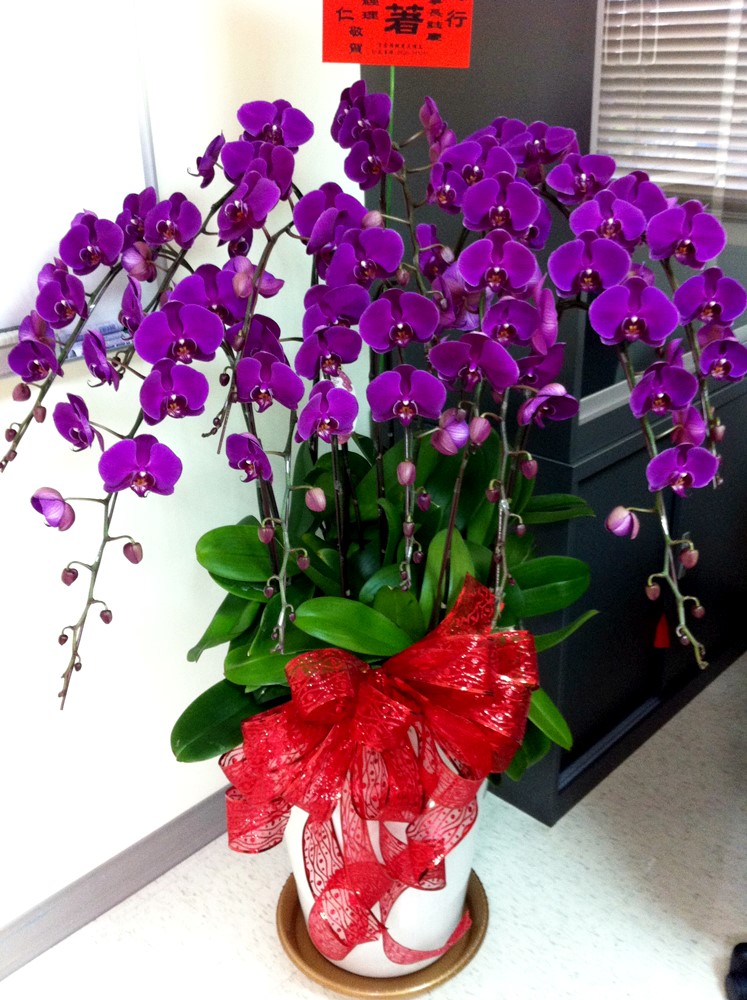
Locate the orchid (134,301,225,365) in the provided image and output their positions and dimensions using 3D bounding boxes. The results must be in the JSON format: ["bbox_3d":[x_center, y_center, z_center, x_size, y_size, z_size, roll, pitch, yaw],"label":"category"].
[{"bbox_3d":[-0.227,-0.196,1.180,0.102,0.072,0.043,-8,27,-9],"label":"orchid"}]

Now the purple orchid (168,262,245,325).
[{"bbox_3d":[-0.203,-0.252,1.250,0.100,0.085,0.045,-8,15,-4],"label":"purple orchid"}]

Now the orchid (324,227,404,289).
[{"bbox_3d":[-0.011,-0.283,1.180,0.092,0.072,0.040,-18,23,8],"label":"orchid"}]

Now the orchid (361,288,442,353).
[{"bbox_3d":[0.031,-0.215,1.210,0.096,0.076,0.045,-7,27,2],"label":"orchid"}]

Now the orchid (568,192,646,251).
[{"bbox_3d":[0.287,-0.342,1.240,0.094,0.074,0.040,-4,19,12],"label":"orchid"}]

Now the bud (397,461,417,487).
[{"bbox_3d":[0.037,-0.030,1.150,0.022,0.026,0.022,-2,25,0],"label":"bud"}]

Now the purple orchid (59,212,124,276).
[{"bbox_3d":[-0.360,-0.327,1.290,0.084,0.076,0.040,-1,20,4],"label":"purple orchid"}]

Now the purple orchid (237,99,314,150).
[{"bbox_3d":[-0.122,-0.467,1.260,0.094,0.064,0.042,12,28,-11],"label":"purple orchid"}]

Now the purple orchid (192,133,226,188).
[{"bbox_3d":[-0.197,-0.407,1.210,0.040,0.072,0.085,8,23,-9],"label":"purple orchid"}]

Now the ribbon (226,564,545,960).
[{"bbox_3d":[0.009,0.409,1.450,0.410,0.580,0.260,-1,24,1],"label":"ribbon"}]

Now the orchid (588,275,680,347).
[{"bbox_3d":[0.297,-0.216,1.150,0.102,0.078,0.040,4,24,14],"label":"orchid"}]

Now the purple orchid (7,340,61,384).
[{"bbox_3d":[-0.401,-0.165,1.200,0.074,0.055,0.035,9,27,23],"label":"purple orchid"}]

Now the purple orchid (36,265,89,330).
[{"bbox_3d":[-0.389,-0.254,1.260,0.076,0.074,0.042,-8,25,-33],"label":"purple orchid"}]

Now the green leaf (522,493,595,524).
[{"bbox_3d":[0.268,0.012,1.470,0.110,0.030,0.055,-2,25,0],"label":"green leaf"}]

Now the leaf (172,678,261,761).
[{"bbox_3d":[-0.227,0.318,1.460,0.130,0.075,0.080,-13,27,-23],"label":"leaf"}]

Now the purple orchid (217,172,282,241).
[{"bbox_3d":[-0.159,-0.371,1.280,0.084,0.083,0.040,23,29,23],"label":"purple orchid"}]

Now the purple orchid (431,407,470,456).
[{"bbox_3d":[0.093,-0.083,1.220,0.042,0.050,0.041,14,7,-29],"label":"purple orchid"}]

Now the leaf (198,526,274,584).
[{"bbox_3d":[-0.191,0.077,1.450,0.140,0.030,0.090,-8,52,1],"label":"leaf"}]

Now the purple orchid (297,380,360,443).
[{"bbox_3d":[-0.057,-0.110,1.260,0.076,0.072,0.042,2,24,24],"label":"purple orchid"}]

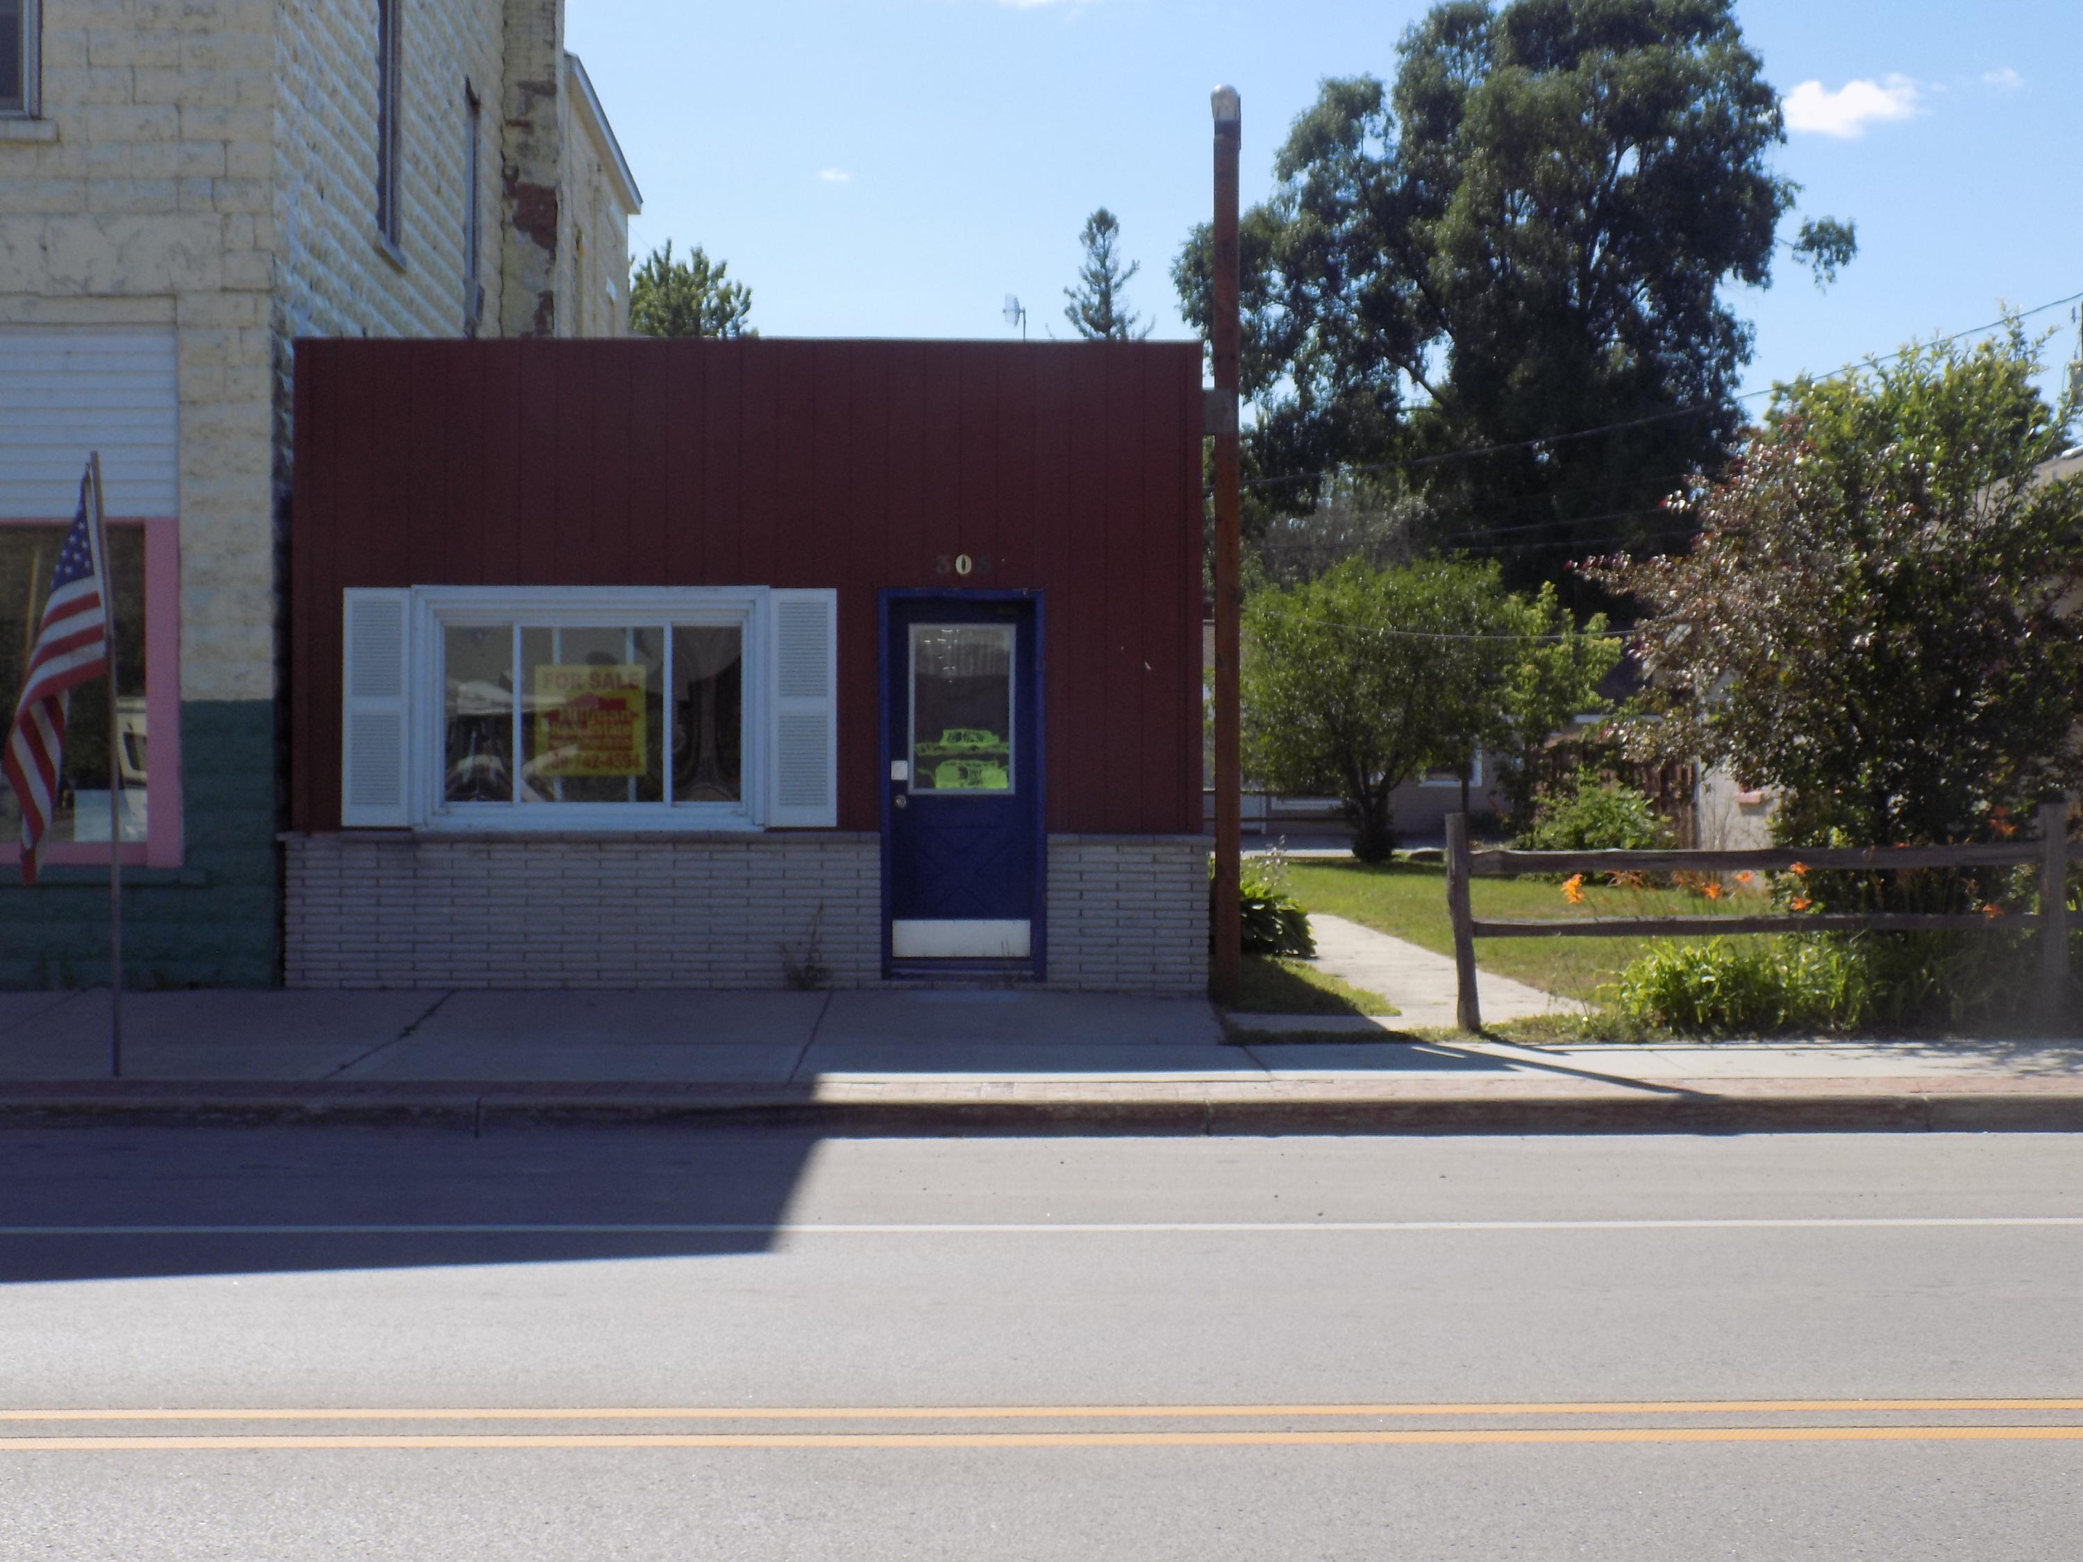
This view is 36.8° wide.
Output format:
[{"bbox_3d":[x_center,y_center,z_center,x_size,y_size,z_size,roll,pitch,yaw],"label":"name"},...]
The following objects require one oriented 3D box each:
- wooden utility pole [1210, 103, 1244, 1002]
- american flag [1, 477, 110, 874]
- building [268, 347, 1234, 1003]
[{"bbox_3d":[1.030,-1.310,17.350,0.170,5.100,0.170,0,-1,-1],"label":"wooden utility pole"},{"bbox_3d":[-4.350,-0.440,13.800,0.470,1.800,0.270,0,-1,-1],"label":"american flag"},{"bbox_3d":[-1.710,-0.597,21.319,5.070,3.620,8.200,0,-1,-1],"label":"building"}]

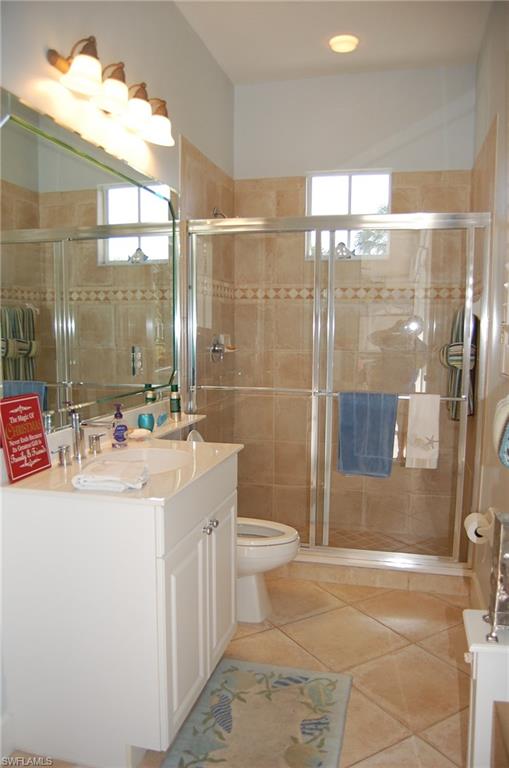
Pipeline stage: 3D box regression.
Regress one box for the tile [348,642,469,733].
[{"bbox_3d":[0.607,1.138,2.176,0.412,0.012,0.412,-2,6,-31],"label":"tile"}]

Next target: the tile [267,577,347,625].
[{"bbox_3d":[0.171,1.074,2.874,0.412,0.012,0.412,-2,6,-31],"label":"tile"}]

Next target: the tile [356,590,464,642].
[{"bbox_3d":[0.752,1.091,2.731,0.412,0.012,0.412,-2,6,-31],"label":"tile"}]

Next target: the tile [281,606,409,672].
[{"bbox_3d":[0.388,1.106,2.521,0.412,0.012,0.412,-2,6,-31],"label":"tile"}]

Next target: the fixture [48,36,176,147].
[{"bbox_3d":[-0.505,-1.096,2.226,0.203,0.208,0.764,2,5,14],"label":"fixture"}]

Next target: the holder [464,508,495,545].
[{"bbox_3d":[0.887,0.566,2.268,0.115,0.140,0.140,2,5,14],"label":"holder"}]

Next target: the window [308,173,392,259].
[{"bbox_3d":[0.631,-1.135,3.860,0.561,0.579,0.070,2,5,14],"label":"window"}]

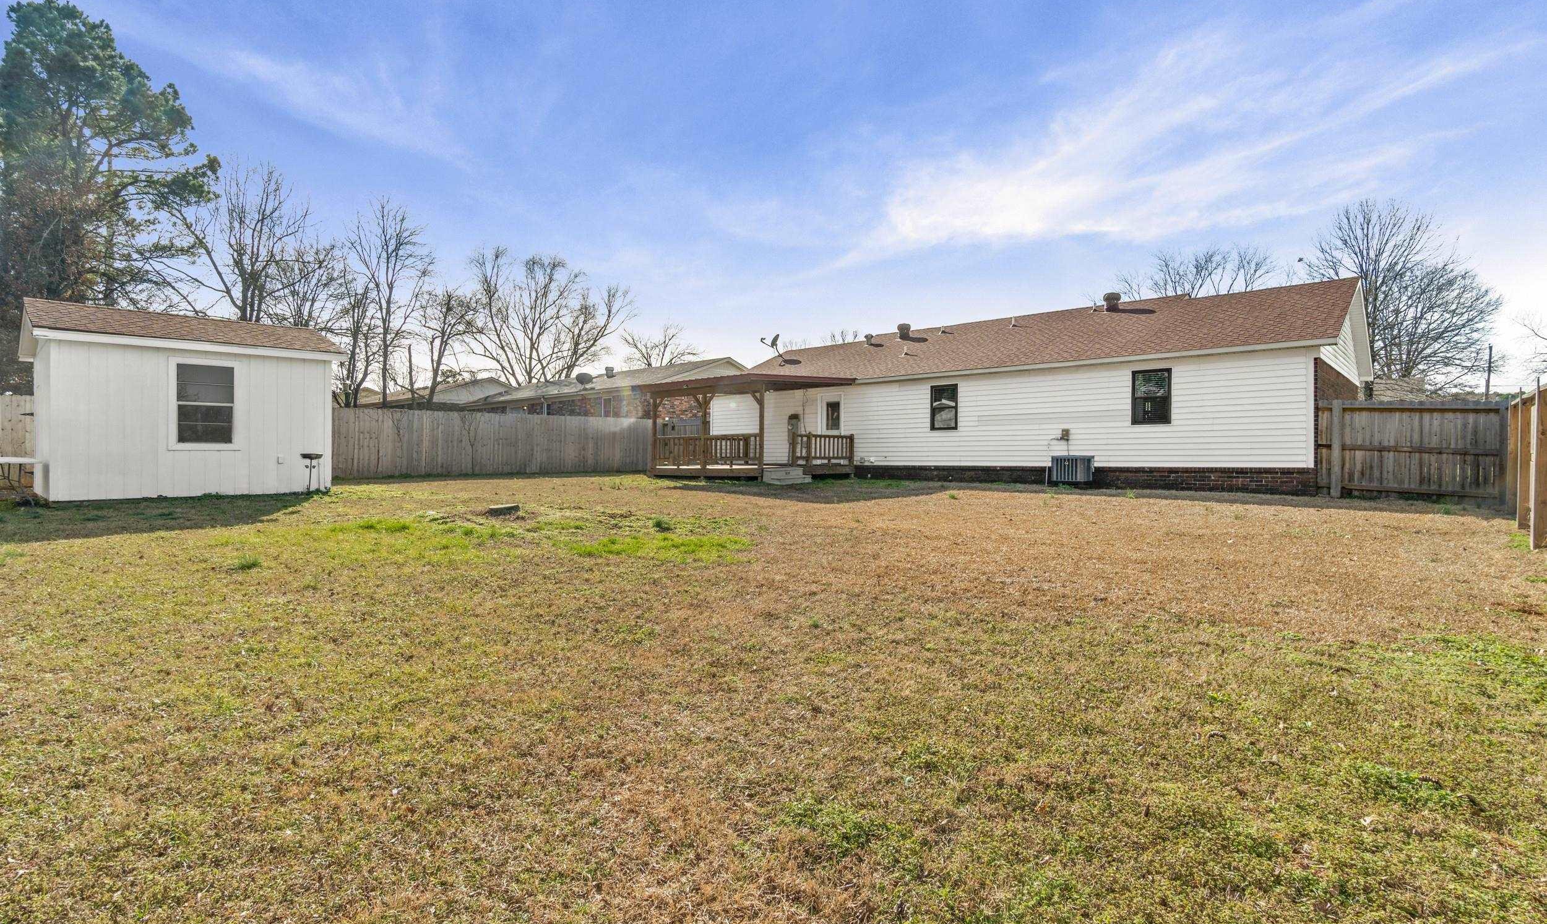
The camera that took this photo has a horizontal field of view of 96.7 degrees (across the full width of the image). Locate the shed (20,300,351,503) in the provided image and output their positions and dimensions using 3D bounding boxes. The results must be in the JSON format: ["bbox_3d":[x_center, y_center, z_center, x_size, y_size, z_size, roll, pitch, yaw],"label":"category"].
[{"bbox_3d":[-10.850,-1.030,12.800,3.600,3.250,4.100,0,0,42],"label":"shed"}]

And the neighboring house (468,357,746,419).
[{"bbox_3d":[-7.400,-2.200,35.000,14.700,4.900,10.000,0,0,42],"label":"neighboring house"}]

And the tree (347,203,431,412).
[{"bbox_3d":[-15.600,-5.280,28.000,3.600,11.000,3.600,0,0,-29],"label":"tree"}]

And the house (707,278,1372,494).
[{"bbox_3d":[7.400,-1.970,22.950,18.000,5.200,9.600,0,0,43],"label":"house"}]

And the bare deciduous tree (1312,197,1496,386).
[{"bbox_3d":[27.600,-5.500,30.000,7.000,12.000,7.000,0,0,43],"label":"bare deciduous tree"}]

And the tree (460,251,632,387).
[{"bbox_3d":[-14.300,-6.900,44.000,10.300,13.900,9.800,0,0,-18],"label":"tree"}]

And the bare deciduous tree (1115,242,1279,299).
[{"bbox_3d":[23.300,-5.850,38.000,8.800,12.500,8.600,0,0,32],"label":"bare deciduous tree"}]

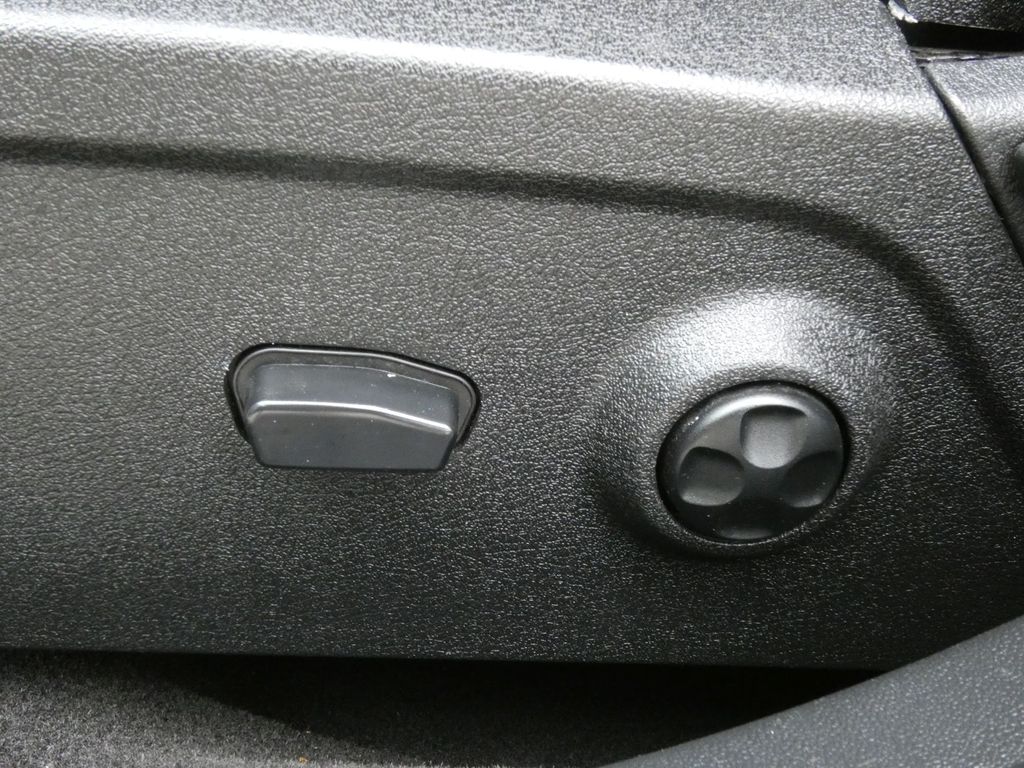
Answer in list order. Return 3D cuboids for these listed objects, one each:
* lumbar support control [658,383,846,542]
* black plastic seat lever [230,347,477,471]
[{"bbox_3d":[0.055,0.019,0.262,0.042,0.042,0.011,2,28,-5],"label":"lumbar support control"},{"bbox_3d":[-0.037,0.007,0.269,0.057,0.027,0.017,2,30,-5],"label":"black plastic seat lever"}]

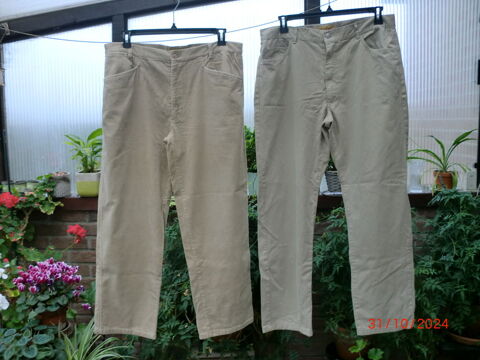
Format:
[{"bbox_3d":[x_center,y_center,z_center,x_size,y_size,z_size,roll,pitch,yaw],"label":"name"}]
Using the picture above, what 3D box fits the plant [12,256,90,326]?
[{"bbox_3d":[-0.945,0.556,2.400,0.370,0.360,0.340,0,5,0],"label":"plant"}]

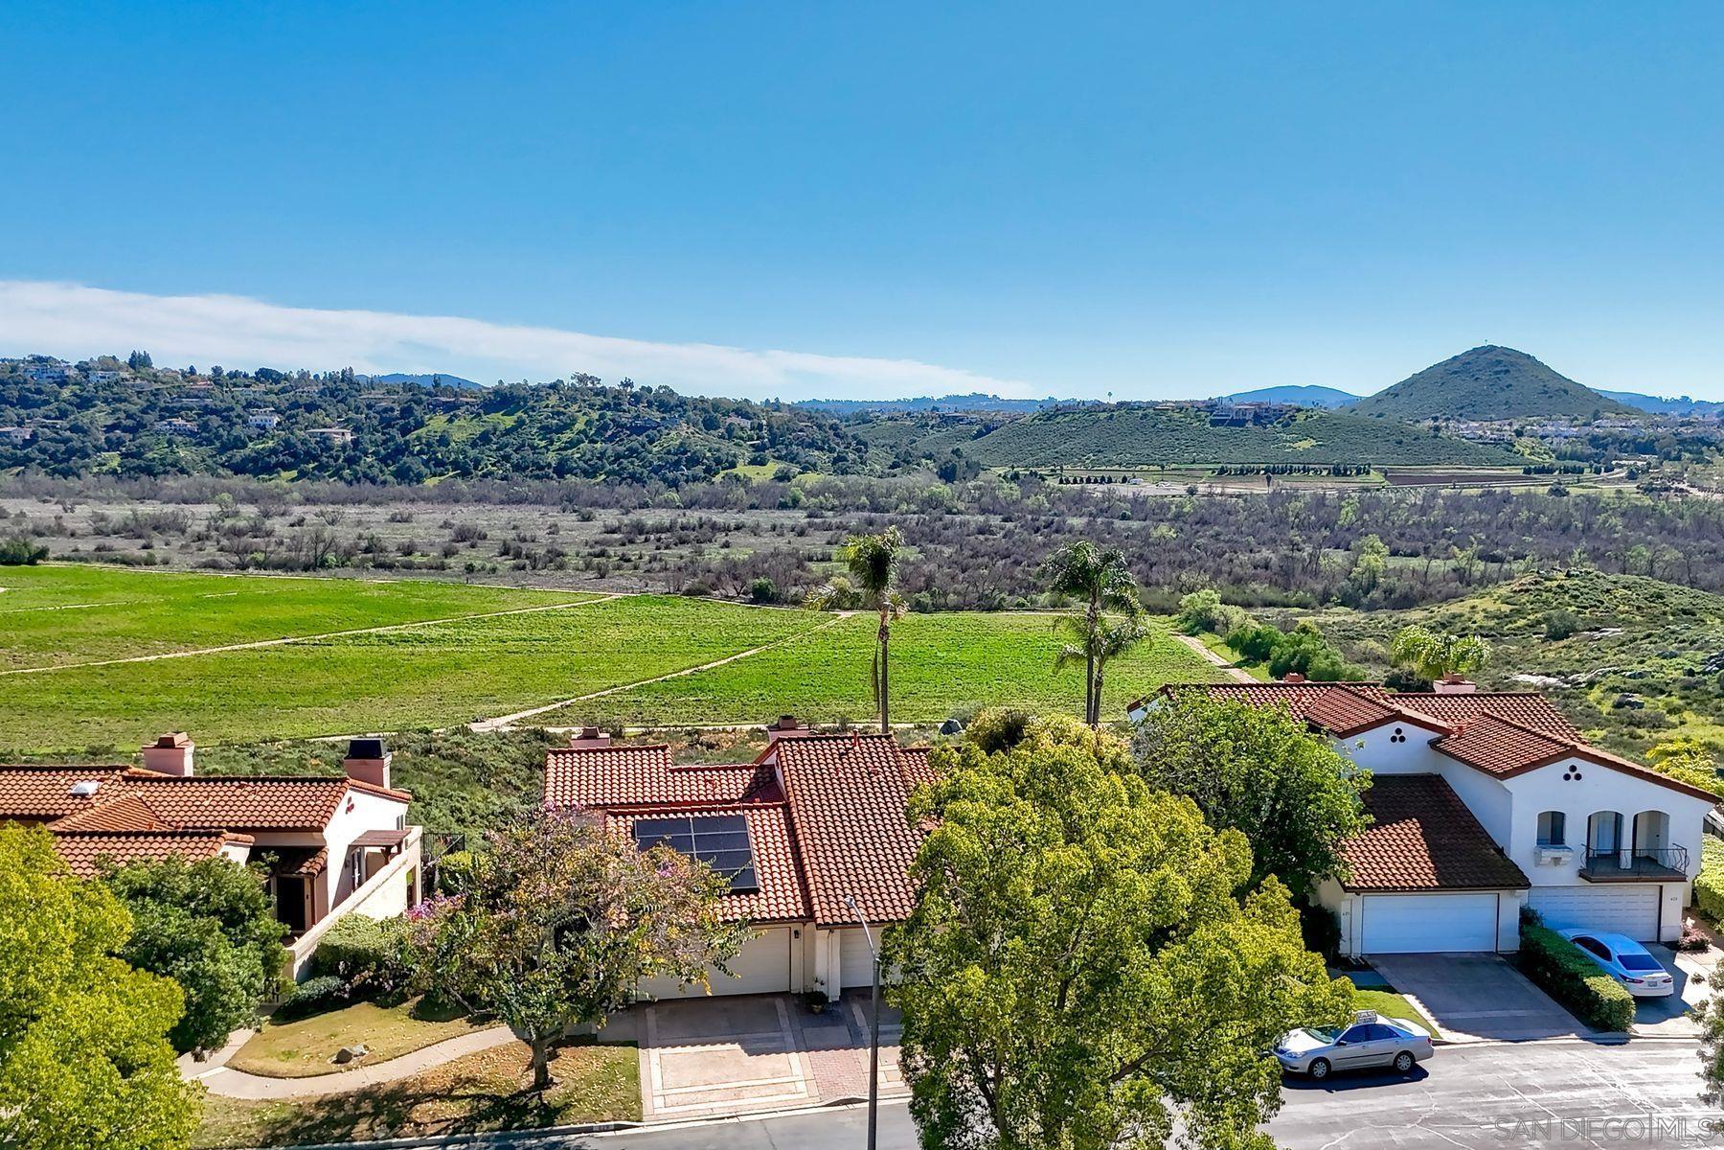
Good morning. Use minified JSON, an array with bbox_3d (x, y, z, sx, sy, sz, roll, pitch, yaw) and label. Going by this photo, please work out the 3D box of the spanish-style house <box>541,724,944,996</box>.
[{"bbox_3d":[-3.741,9.509,48.136,16.400,6.600,17.800,-1,7,-11],"label":"spanish-style house"}]

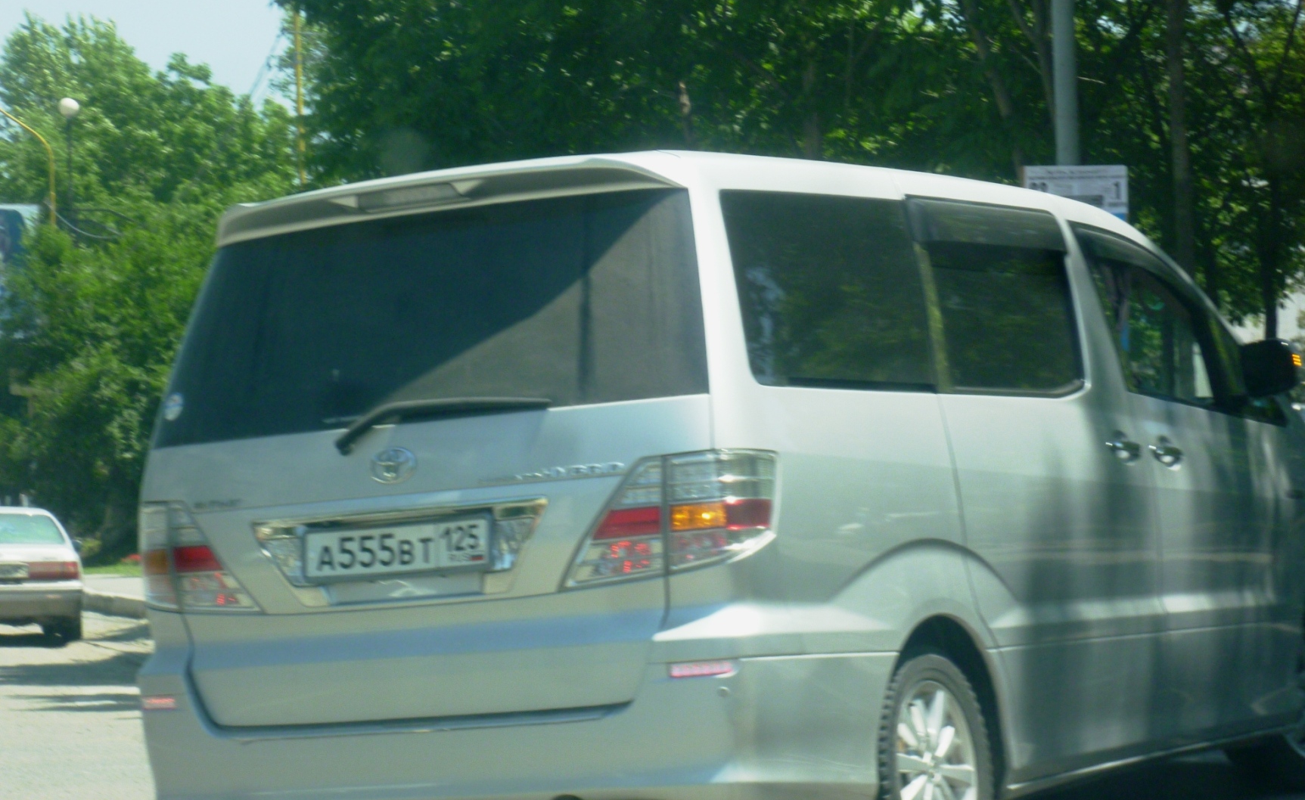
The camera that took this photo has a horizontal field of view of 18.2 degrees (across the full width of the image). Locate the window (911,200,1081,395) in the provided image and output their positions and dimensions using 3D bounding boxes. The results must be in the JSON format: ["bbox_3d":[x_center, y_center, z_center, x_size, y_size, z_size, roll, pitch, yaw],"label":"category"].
[{"bbox_3d":[0.928,-0.269,10.860,0.060,0.530,0.990,-11,-6,29],"label":"window"}]

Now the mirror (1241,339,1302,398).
[{"bbox_3d":[1.837,-0.095,12.069,0.200,0.180,0.120,-6,-3,29],"label":"mirror"}]

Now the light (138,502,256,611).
[{"bbox_3d":[-1.099,0.395,10.198,0.455,0.305,0.280,-6,-3,29],"label":"light"}]

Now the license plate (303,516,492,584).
[{"bbox_3d":[-0.609,0.355,9.735,0.525,0.118,0.020,-6,-9,29],"label":"license plate"}]

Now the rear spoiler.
[{"bbox_3d":[-0.549,-0.502,9.994,1.380,0.130,0.260,-6,-3,29],"label":"rear spoiler"}]

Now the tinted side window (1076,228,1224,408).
[{"bbox_3d":[1.446,-0.230,11.773,0.060,0.530,0.860,-11,-6,29],"label":"tinted side window"}]

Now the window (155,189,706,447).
[{"bbox_3d":[-0.555,-0.210,9.932,1.600,0.540,0.110,-6,-23,29],"label":"window"}]

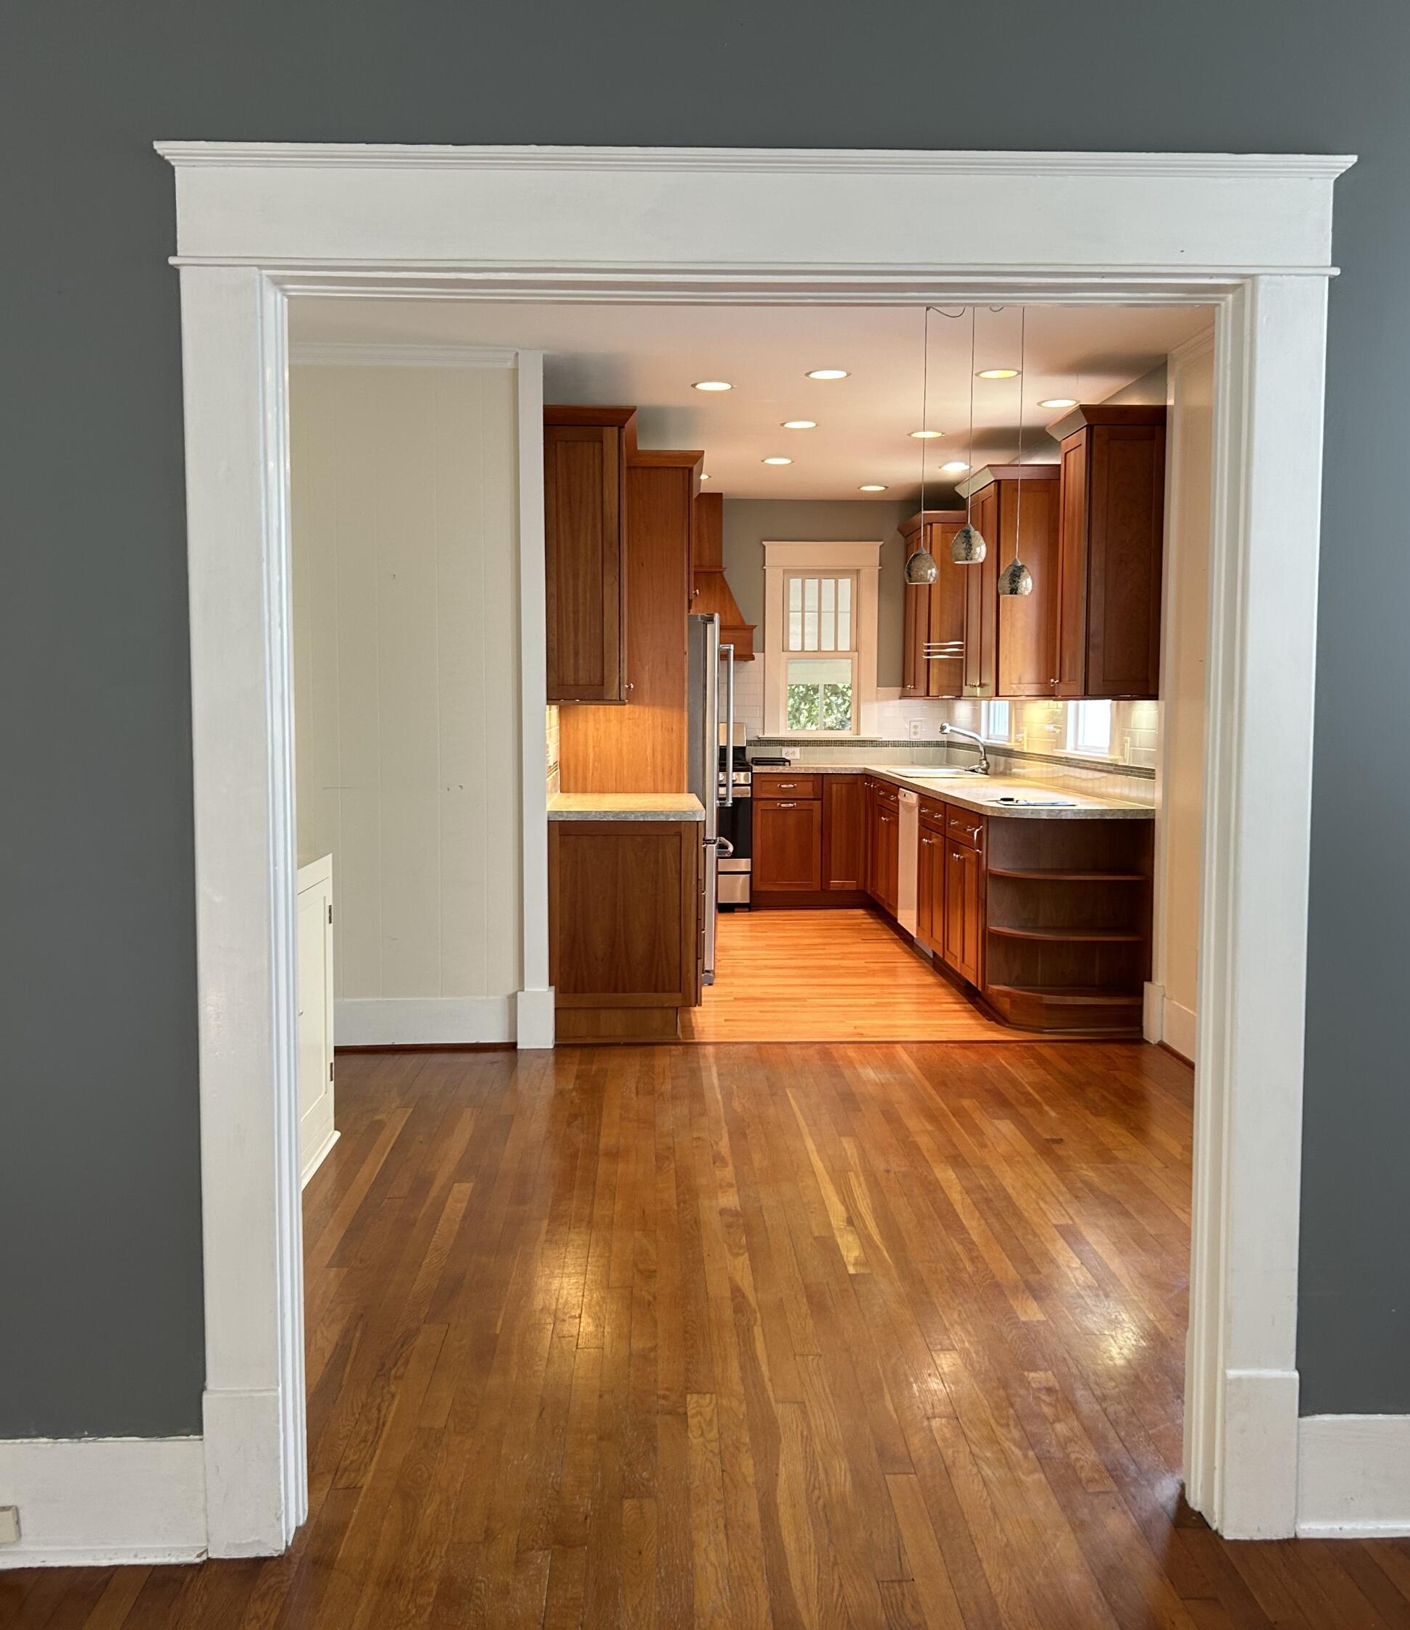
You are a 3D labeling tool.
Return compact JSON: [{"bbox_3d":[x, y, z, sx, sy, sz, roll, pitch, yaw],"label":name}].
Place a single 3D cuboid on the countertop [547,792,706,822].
[{"bbox_3d":[-0.335,-0.036,7.019,0.630,0.040,1.180,0,4,-2],"label":"countertop"}]

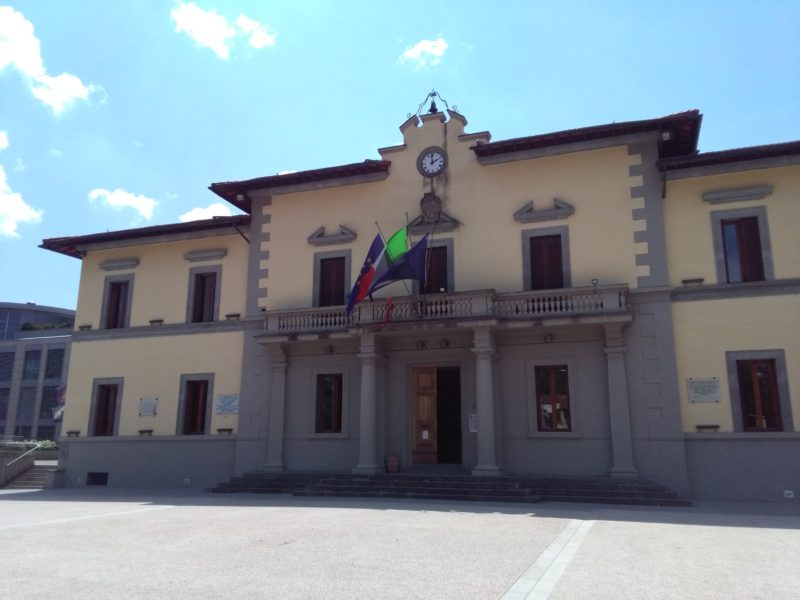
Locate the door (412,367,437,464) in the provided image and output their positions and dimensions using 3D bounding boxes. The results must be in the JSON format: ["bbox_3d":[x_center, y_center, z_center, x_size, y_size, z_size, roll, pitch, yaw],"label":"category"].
[{"bbox_3d":[0.943,4.333,24.422,0.951,3.606,0.100,-4,-14,19],"label":"door"}]

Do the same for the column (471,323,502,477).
[{"bbox_3d":[2.880,3.304,21.632,0.795,5.031,0.794,-4,-14,19],"label":"column"}]

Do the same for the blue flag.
[{"bbox_3d":[-0.042,-1.308,22.128,2.202,1.725,0.567,-4,-14,19],"label":"blue flag"}]

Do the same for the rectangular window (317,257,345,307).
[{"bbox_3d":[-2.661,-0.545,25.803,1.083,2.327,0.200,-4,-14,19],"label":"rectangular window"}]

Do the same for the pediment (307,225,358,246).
[{"bbox_3d":[-2.780,-2.622,26.116,2.157,0.749,0.220,-4,-14,19],"label":"pediment"}]

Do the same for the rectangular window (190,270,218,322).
[{"bbox_3d":[-8.054,-0.091,26.894,1.067,2.145,0.200,-4,-13,18],"label":"rectangular window"}]

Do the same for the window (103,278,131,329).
[{"bbox_3d":[-12.901,0.260,29.711,1.064,2.185,0.200,-4,-14,19],"label":"window"}]

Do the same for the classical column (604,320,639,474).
[{"bbox_3d":[7.423,3.353,21.836,0.868,5.115,0.550,-4,-14,19],"label":"classical column"}]

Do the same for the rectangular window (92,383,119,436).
[{"bbox_3d":[-13.513,5.056,29.733,1.106,2.320,0.180,-4,-14,19],"label":"rectangular window"}]

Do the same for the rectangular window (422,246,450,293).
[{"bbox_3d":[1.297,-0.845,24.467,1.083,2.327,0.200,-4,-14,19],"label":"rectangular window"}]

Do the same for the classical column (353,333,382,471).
[{"bbox_3d":[-1.075,3.451,21.778,0.760,4.656,0.760,-4,-13,18],"label":"classical column"}]

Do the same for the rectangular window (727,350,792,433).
[{"bbox_3d":[10.702,2.712,19.285,1.580,2.390,0.200,-4,-13,18],"label":"rectangular window"}]

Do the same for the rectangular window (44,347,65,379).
[{"bbox_3d":[-29.389,5.470,55.285,1.810,2.485,0.200,-4,-13,18],"label":"rectangular window"}]

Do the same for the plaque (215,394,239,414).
[{"bbox_3d":[-7.353,4.441,27.547,1.069,0.813,0.040,-4,-14,19],"label":"plaque"}]

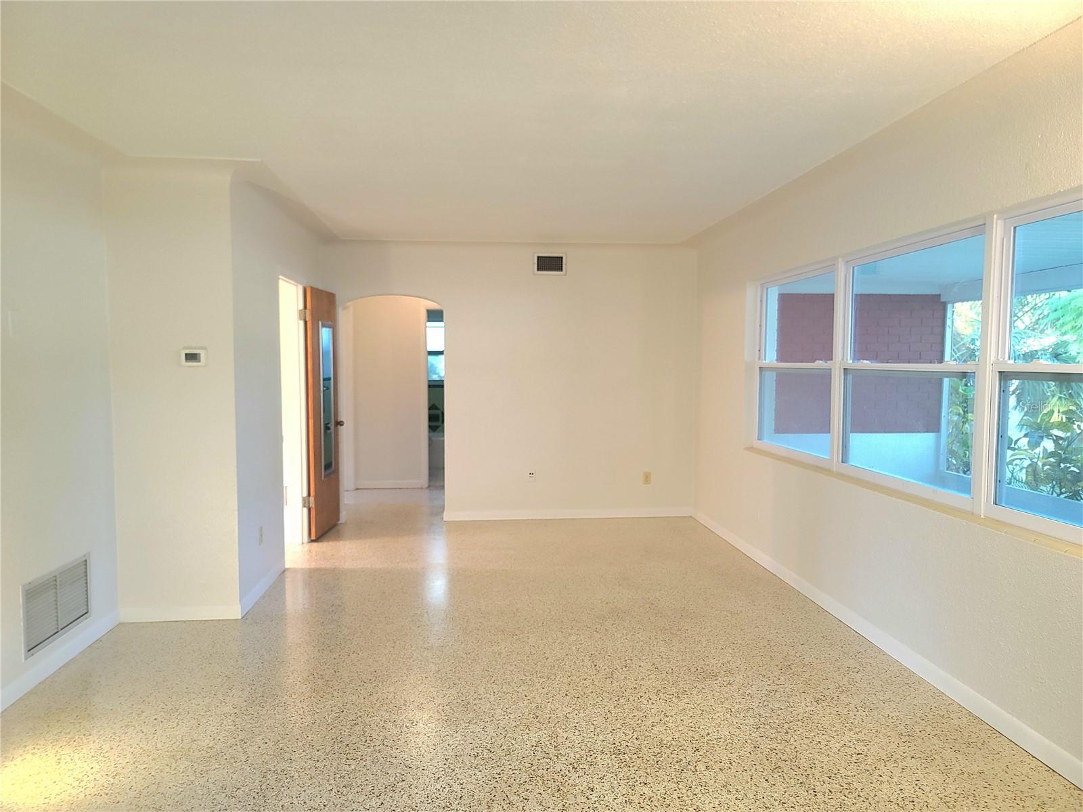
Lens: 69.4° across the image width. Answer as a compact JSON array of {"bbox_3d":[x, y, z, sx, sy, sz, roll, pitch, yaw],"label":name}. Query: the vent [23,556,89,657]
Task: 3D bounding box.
[{"bbox_3d":[-2.278,0.931,3.710,0.020,0.330,0.604,0,3,-5],"label":"vent"}]

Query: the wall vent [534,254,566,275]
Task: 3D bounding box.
[{"bbox_3d":[0.078,-1.285,7.087,0.296,0.191,0.020,0,3,-5],"label":"wall vent"}]

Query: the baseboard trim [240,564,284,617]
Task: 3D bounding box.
[{"bbox_3d":[-1.746,1.131,4.928,0.018,0.081,1.055,0,3,-5],"label":"baseboard trim"}]

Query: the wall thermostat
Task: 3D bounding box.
[{"bbox_3d":[-1.913,-0.263,4.289,0.131,0.090,0.030,0,3,-5],"label":"wall thermostat"}]

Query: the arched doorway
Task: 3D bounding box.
[{"bbox_3d":[-1.346,0.028,7.108,0.925,2.046,0.150,0,3,-5],"label":"arched doorway"}]

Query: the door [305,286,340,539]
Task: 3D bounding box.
[{"bbox_3d":[-1.845,0.046,6.639,0.042,2.033,0.700,0,3,1],"label":"door"}]

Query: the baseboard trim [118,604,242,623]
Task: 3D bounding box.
[{"bbox_3d":[-2.016,1.164,4.383,0.657,0.078,0.018,0,3,-5],"label":"baseboard trim"}]

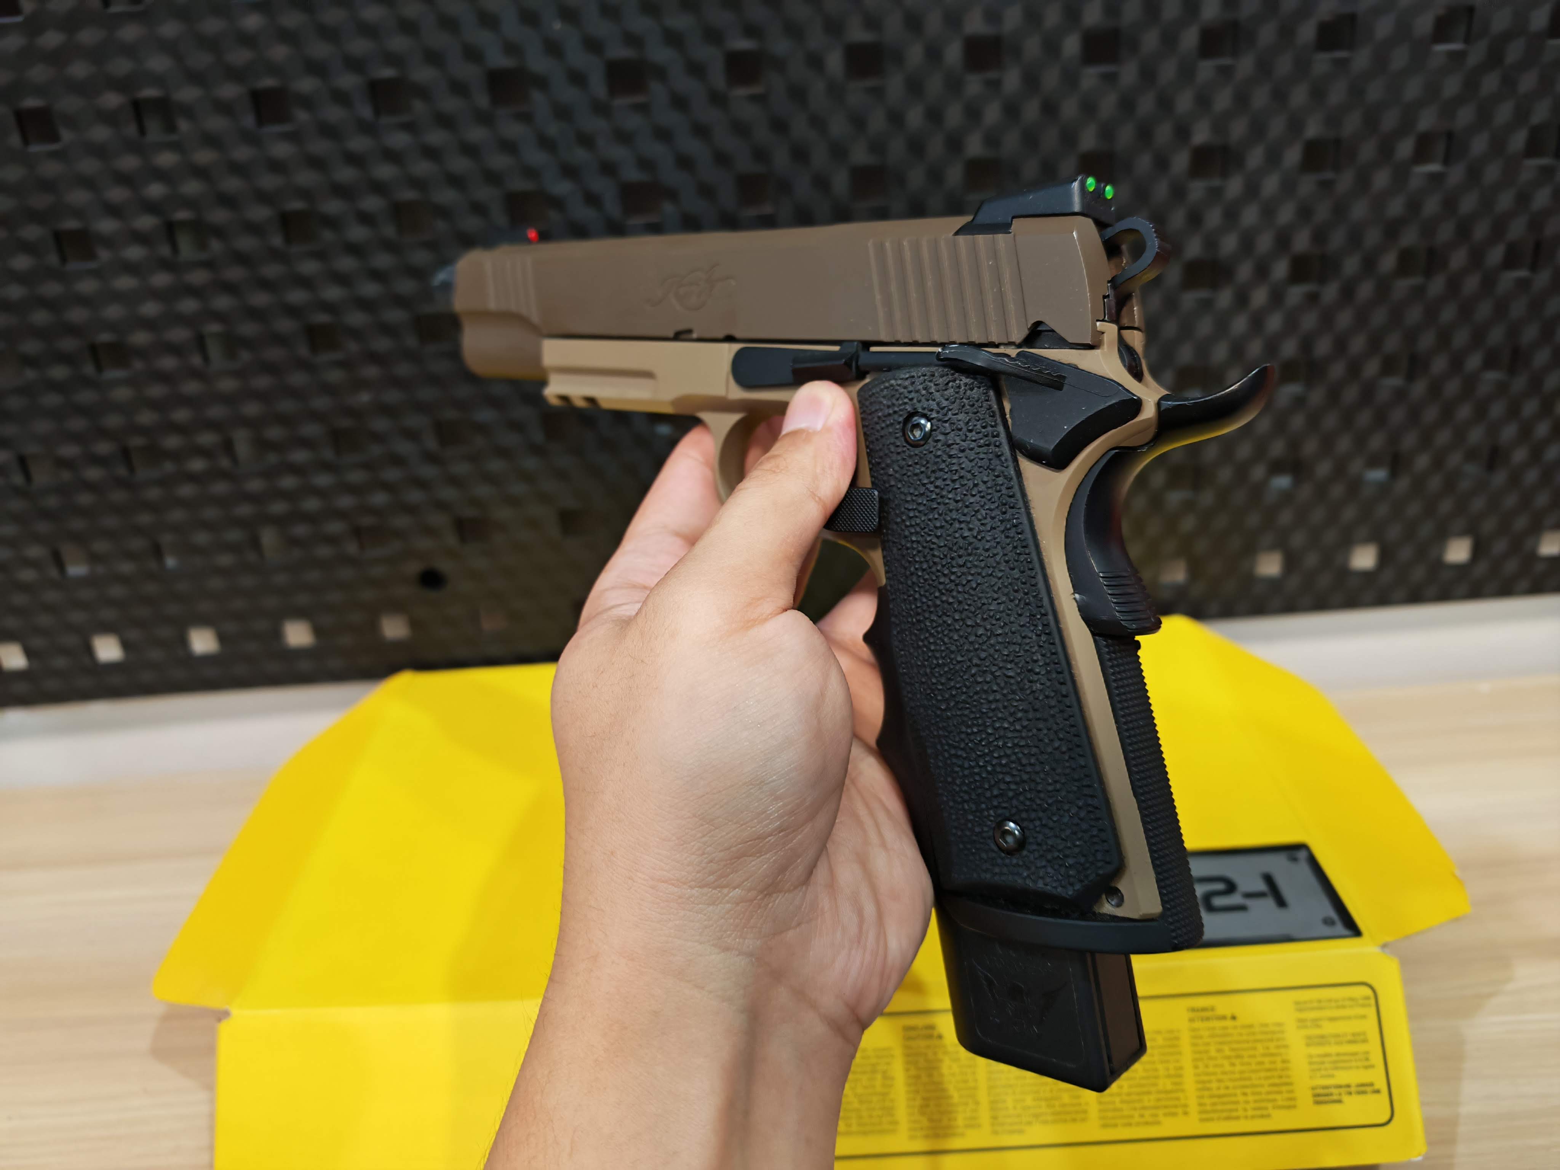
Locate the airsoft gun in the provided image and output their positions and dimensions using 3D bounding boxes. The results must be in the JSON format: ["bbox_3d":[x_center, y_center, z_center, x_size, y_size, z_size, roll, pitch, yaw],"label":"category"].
[{"bbox_3d":[-0.003,0.000,0.259,0.217,0.172,0.035,11,15,38],"label":"airsoft gun"}]

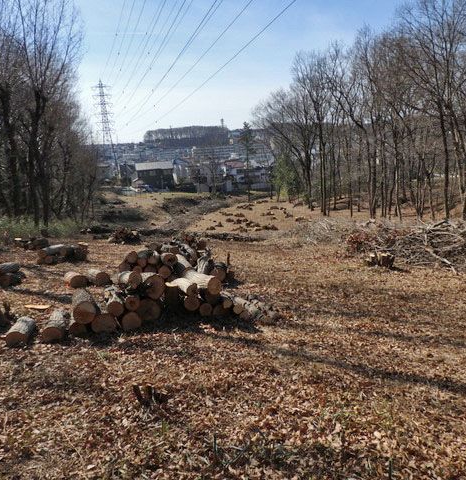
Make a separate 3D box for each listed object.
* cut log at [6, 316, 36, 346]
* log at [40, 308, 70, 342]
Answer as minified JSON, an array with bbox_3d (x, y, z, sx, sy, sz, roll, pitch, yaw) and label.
[{"bbox_3d":[-2.956,1.299,6.498,0.260,0.225,0.894,-2,4,-16],"label":"cut log"},{"bbox_3d":[-2.598,1.266,6.810,0.270,0.235,1.155,-2,4,-16],"label":"log"}]

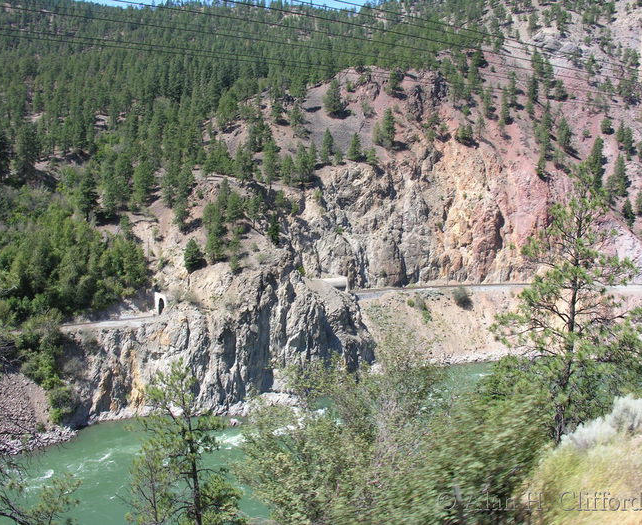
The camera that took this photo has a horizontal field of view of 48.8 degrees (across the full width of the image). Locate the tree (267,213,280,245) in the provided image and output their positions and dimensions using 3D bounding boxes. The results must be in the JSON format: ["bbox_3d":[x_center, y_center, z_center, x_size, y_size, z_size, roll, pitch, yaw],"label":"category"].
[{"bbox_3d":[-22.680,-16.240,338.000,5.730,15.280,5.730,0,3,0],"label":"tree"}]

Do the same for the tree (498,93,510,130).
[{"bbox_3d":[111.500,-92.260,432.450,6.970,23.220,6.970,0,5,0],"label":"tree"}]

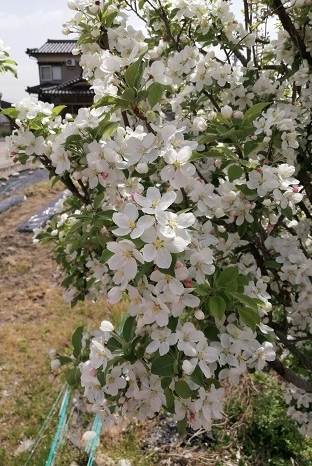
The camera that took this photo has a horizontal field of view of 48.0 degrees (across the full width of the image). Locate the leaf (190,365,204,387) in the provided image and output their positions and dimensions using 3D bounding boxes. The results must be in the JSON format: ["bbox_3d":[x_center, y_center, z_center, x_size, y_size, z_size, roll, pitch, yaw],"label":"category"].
[{"bbox_3d":[0.065,0.215,0.530,0.020,0.010,0.035,-18,57,-5],"label":"leaf"}]

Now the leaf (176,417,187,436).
[{"bbox_3d":[0.041,0.310,0.561,0.016,0.035,0.009,-2,-6,-6],"label":"leaf"}]

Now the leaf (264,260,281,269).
[{"bbox_3d":[0.249,0.067,0.748,0.038,0.009,0.025,11,53,-6],"label":"leaf"}]

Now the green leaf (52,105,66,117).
[{"bbox_3d":[-0.190,-0.239,0.682,0.035,0.009,0.018,-41,55,-11],"label":"green leaf"}]

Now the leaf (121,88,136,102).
[{"bbox_3d":[-0.046,-0.229,0.583,0.022,0.025,0.010,9,-17,7],"label":"leaf"}]

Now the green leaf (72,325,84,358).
[{"bbox_3d":[-0.123,0.173,0.560,0.019,0.052,0.012,-3,-22,10],"label":"green leaf"}]

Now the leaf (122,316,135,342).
[{"bbox_3d":[-0.039,0.146,0.530,0.020,0.039,0.011,6,-18,15],"label":"leaf"}]

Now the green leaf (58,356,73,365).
[{"bbox_3d":[-0.147,0.208,0.570,0.027,0.010,0.012,13,50,-1],"label":"green leaf"}]

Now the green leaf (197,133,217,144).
[{"bbox_3d":[0.091,-0.166,0.616,0.037,0.008,0.026,-22,49,-11],"label":"green leaf"}]

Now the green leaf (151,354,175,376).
[{"bbox_3d":[0.011,0.200,0.528,0.038,0.033,0.012,0,-11,0],"label":"green leaf"}]

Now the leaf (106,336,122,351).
[{"bbox_3d":[-0.065,0.171,0.540,0.028,0.011,0.019,27,59,11],"label":"leaf"}]

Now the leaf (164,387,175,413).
[{"bbox_3d":[0.021,0.262,0.550,0.017,0.042,0.010,-10,-6,-16],"label":"leaf"}]

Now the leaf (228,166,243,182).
[{"bbox_3d":[0.142,-0.106,0.627,0.029,0.032,0.010,5,-17,1],"label":"leaf"}]

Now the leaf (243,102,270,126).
[{"bbox_3d":[0.167,-0.196,0.580,0.058,0.022,0.012,-37,-15,6],"label":"leaf"}]

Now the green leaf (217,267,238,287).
[{"bbox_3d":[0.102,0.062,0.500,0.022,0.010,0.037,37,77,23],"label":"green leaf"}]

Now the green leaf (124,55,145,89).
[{"bbox_3d":[-0.035,-0.264,0.572,0.026,0.059,0.014,19,0,18],"label":"green leaf"}]

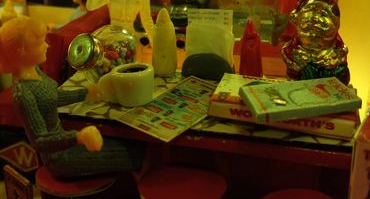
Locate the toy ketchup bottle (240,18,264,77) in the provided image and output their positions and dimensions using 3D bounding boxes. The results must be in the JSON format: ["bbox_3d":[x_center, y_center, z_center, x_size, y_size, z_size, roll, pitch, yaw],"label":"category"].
[{"bbox_3d":[0.044,-0.035,0.260,0.015,0.037,0.013,3,19,9],"label":"toy ketchup bottle"}]

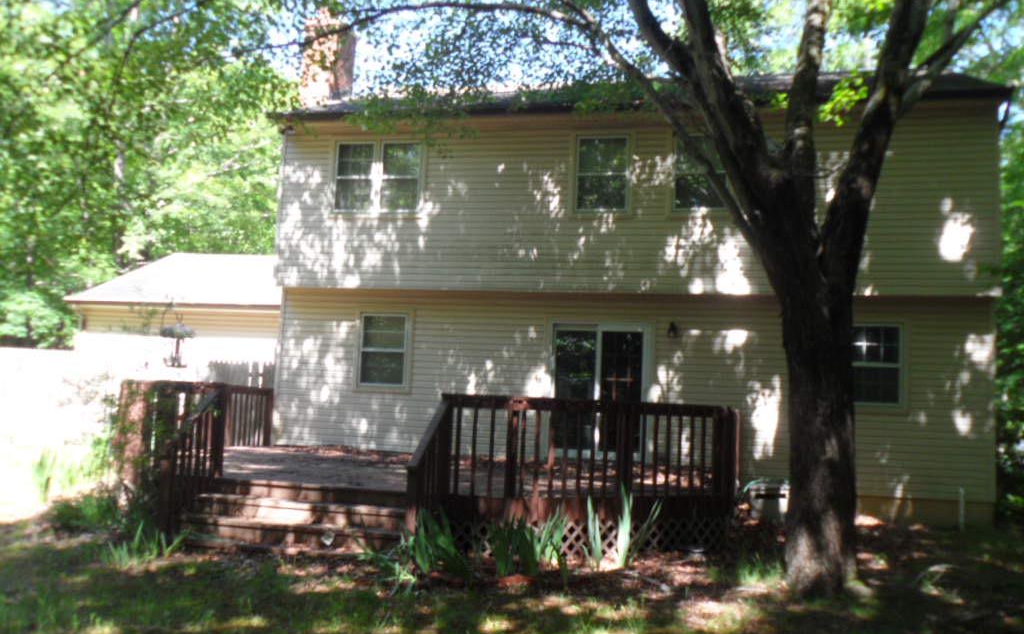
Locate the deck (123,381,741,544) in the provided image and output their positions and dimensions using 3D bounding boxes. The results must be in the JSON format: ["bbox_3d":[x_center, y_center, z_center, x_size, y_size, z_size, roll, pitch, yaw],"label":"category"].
[{"bbox_3d":[-0.835,1.713,11.420,7.150,1.520,5.280,1,-4,13],"label":"deck"}]

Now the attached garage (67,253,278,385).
[{"bbox_3d":[-5.476,0.650,22.434,6.750,4.440,7.200,1,-4,13],"label":"attached garage"}]

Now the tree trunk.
[{"bbox_3d":[2.710,1.070,8.053,0.640,2.580,0.640,1,-4,13],"label":"tree trunk"}]

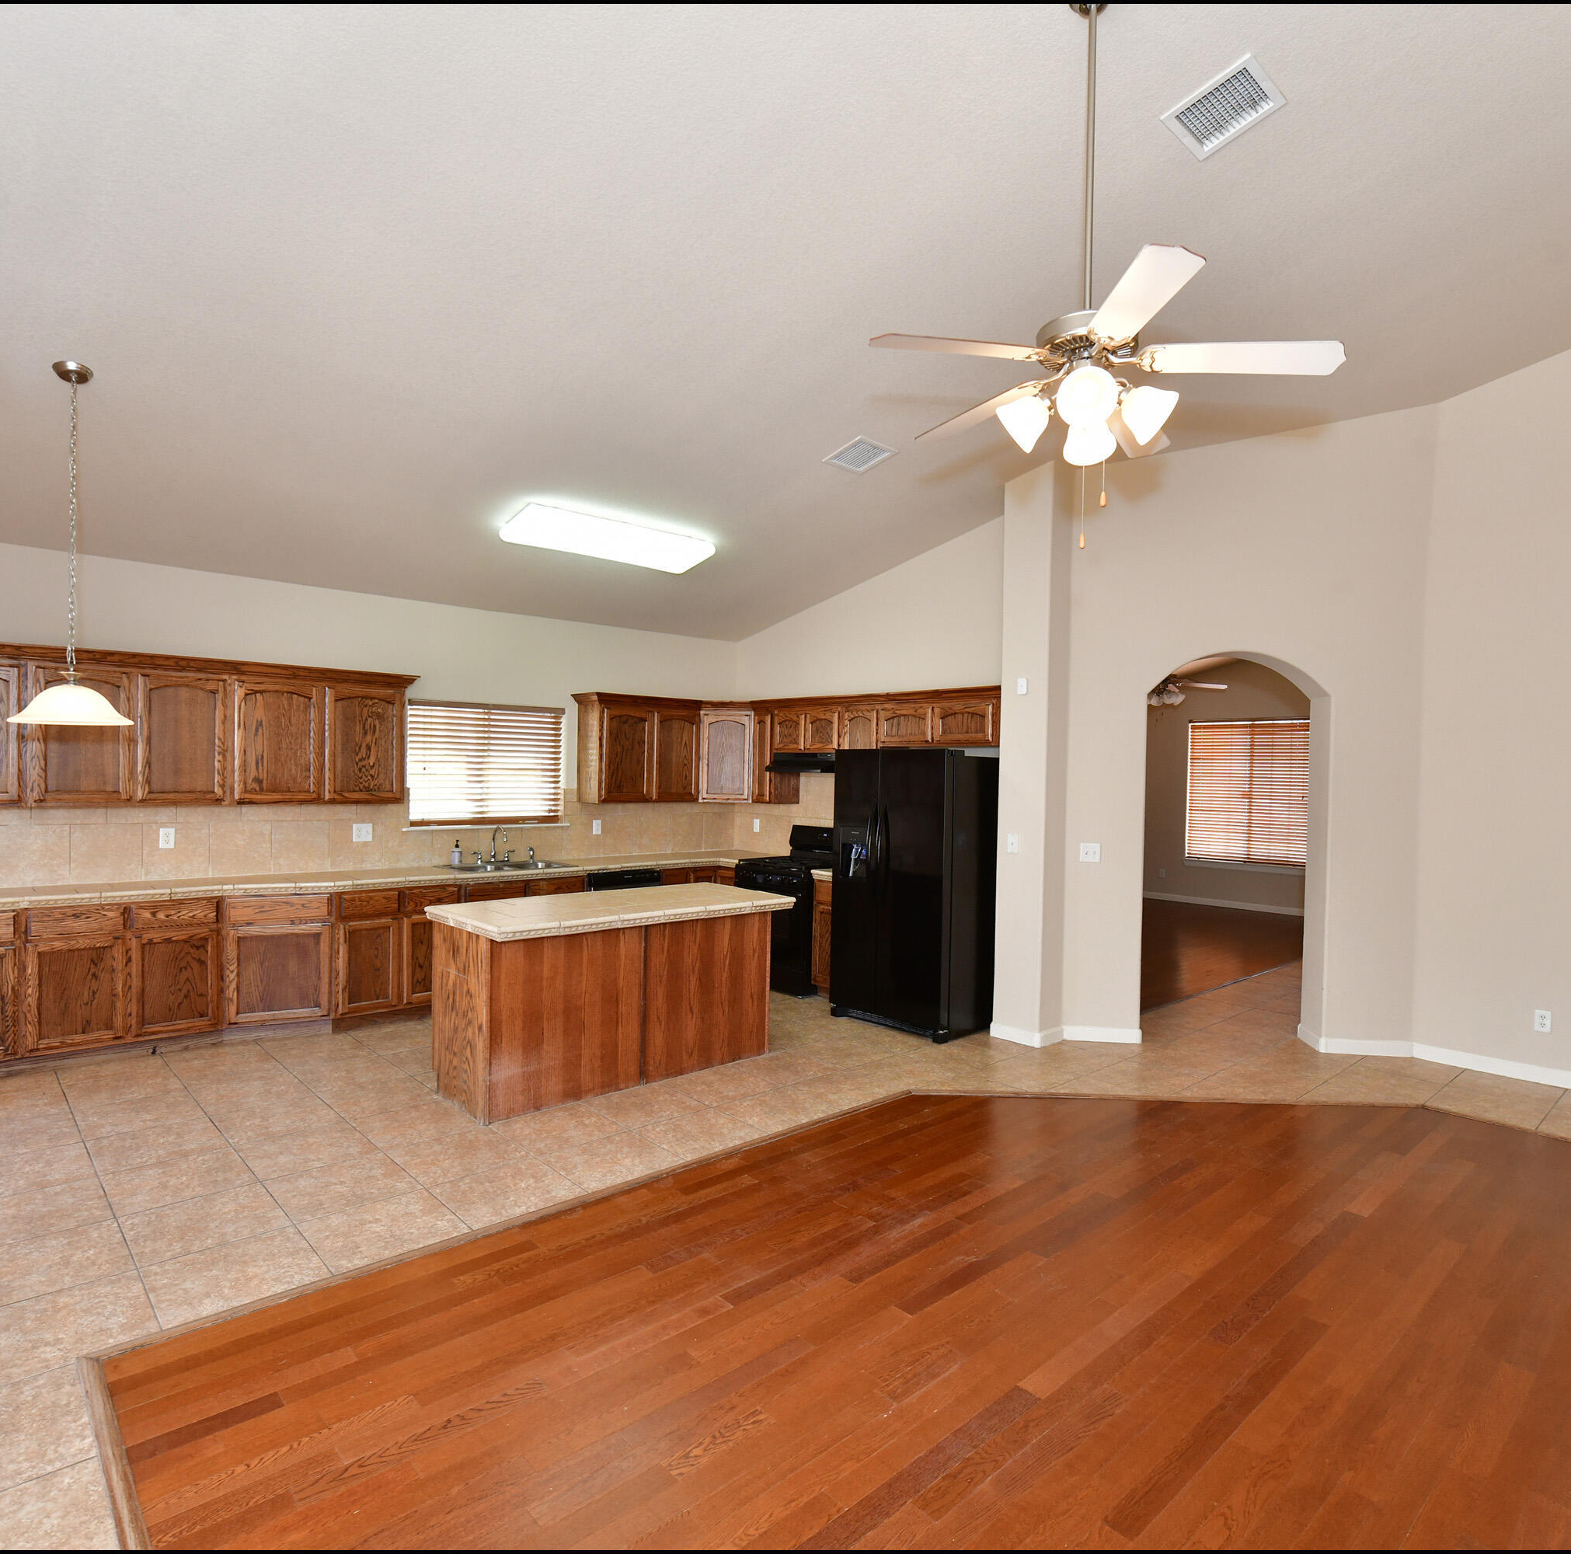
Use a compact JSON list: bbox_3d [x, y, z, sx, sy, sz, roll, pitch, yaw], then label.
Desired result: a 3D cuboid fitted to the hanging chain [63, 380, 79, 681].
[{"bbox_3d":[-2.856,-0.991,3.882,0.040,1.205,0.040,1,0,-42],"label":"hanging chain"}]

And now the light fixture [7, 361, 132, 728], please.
[{"bbox_3d":[-2.858,-0.916,3.882,0.407,1.423,0.407,1,0,-42],"label":"light fixture"}]

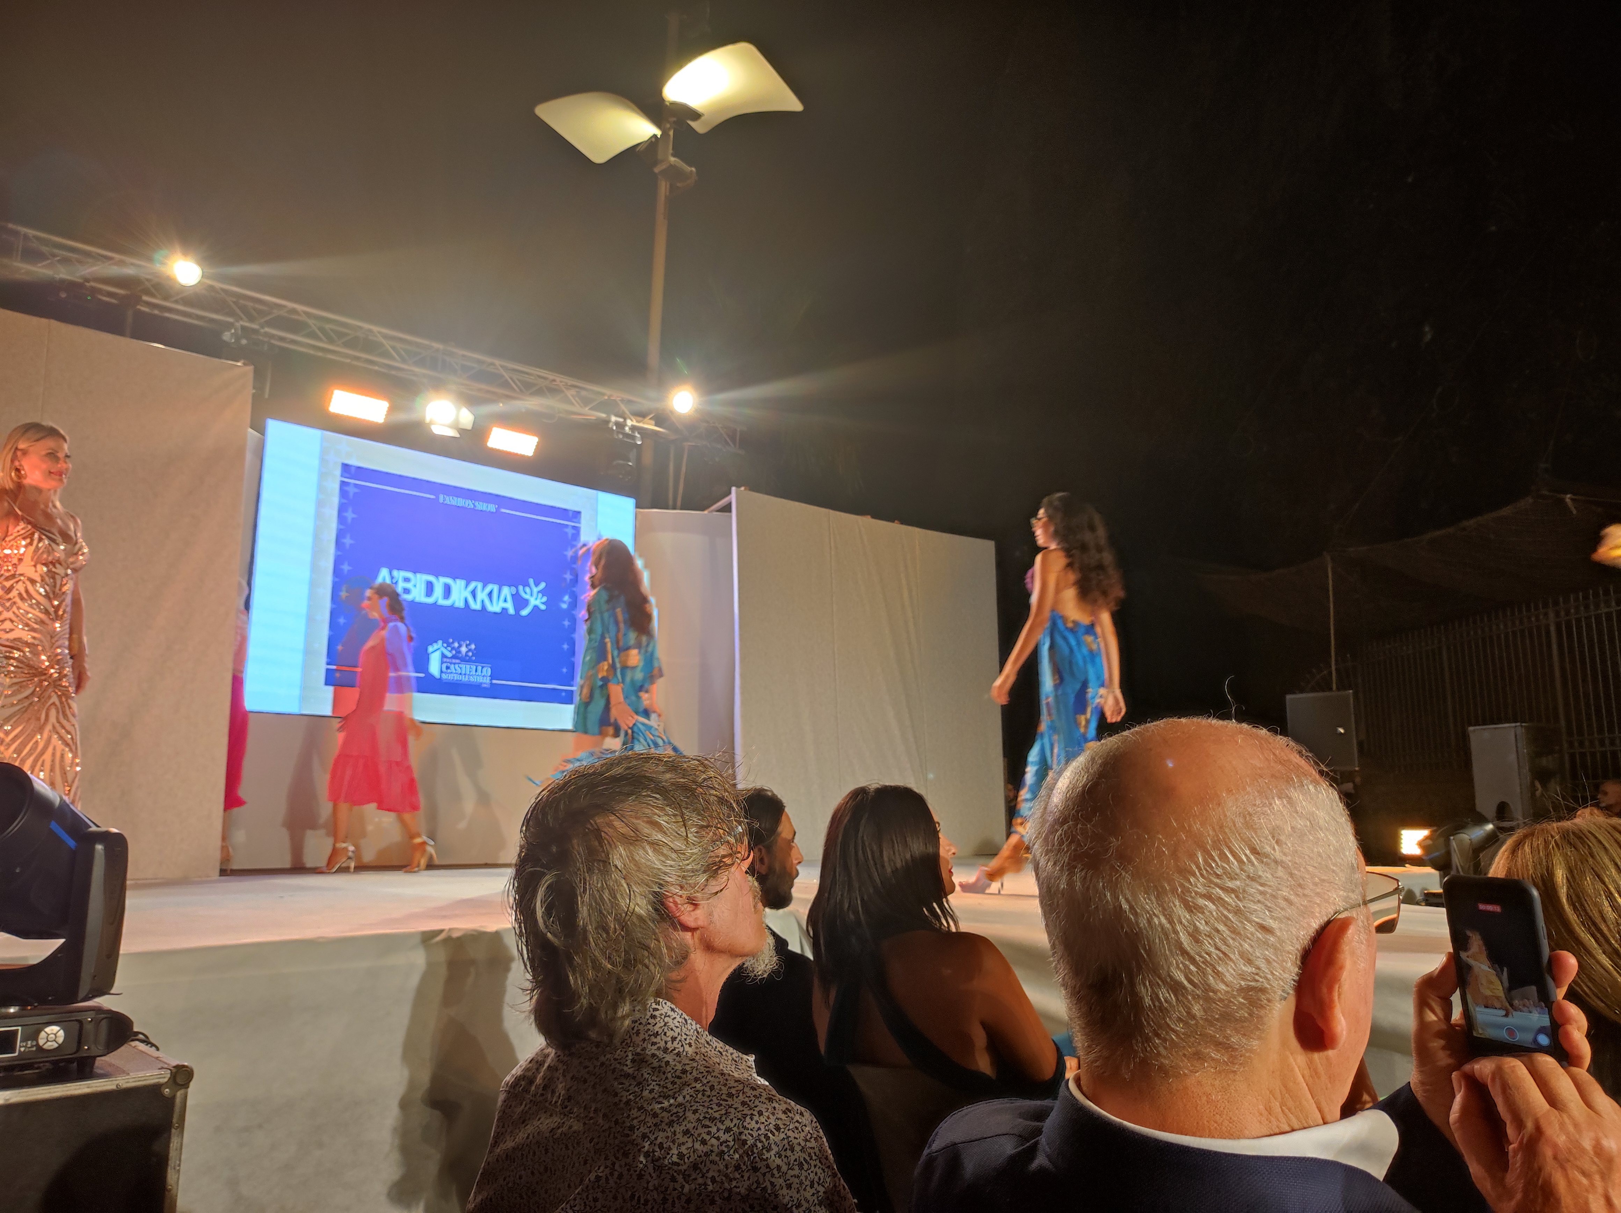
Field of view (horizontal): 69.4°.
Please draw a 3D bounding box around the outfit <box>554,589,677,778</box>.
[{"bbox_3d":[-1.002,0.467,5.957,0.680,1.140,0.600,-9,-13,42],"label":"outfit"}]

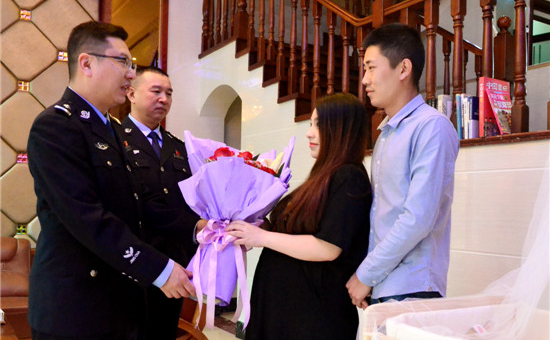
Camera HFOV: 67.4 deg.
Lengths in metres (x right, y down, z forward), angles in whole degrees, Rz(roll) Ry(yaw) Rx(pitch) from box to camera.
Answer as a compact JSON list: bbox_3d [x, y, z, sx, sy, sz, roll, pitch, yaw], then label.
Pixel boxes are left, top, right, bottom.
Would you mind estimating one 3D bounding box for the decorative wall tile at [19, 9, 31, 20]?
[{"bbox_3d":[-2.127,-1.320,3.522,0.088,0.088,0.015,1,-1,-34],"label":"decorative wall tile"}]

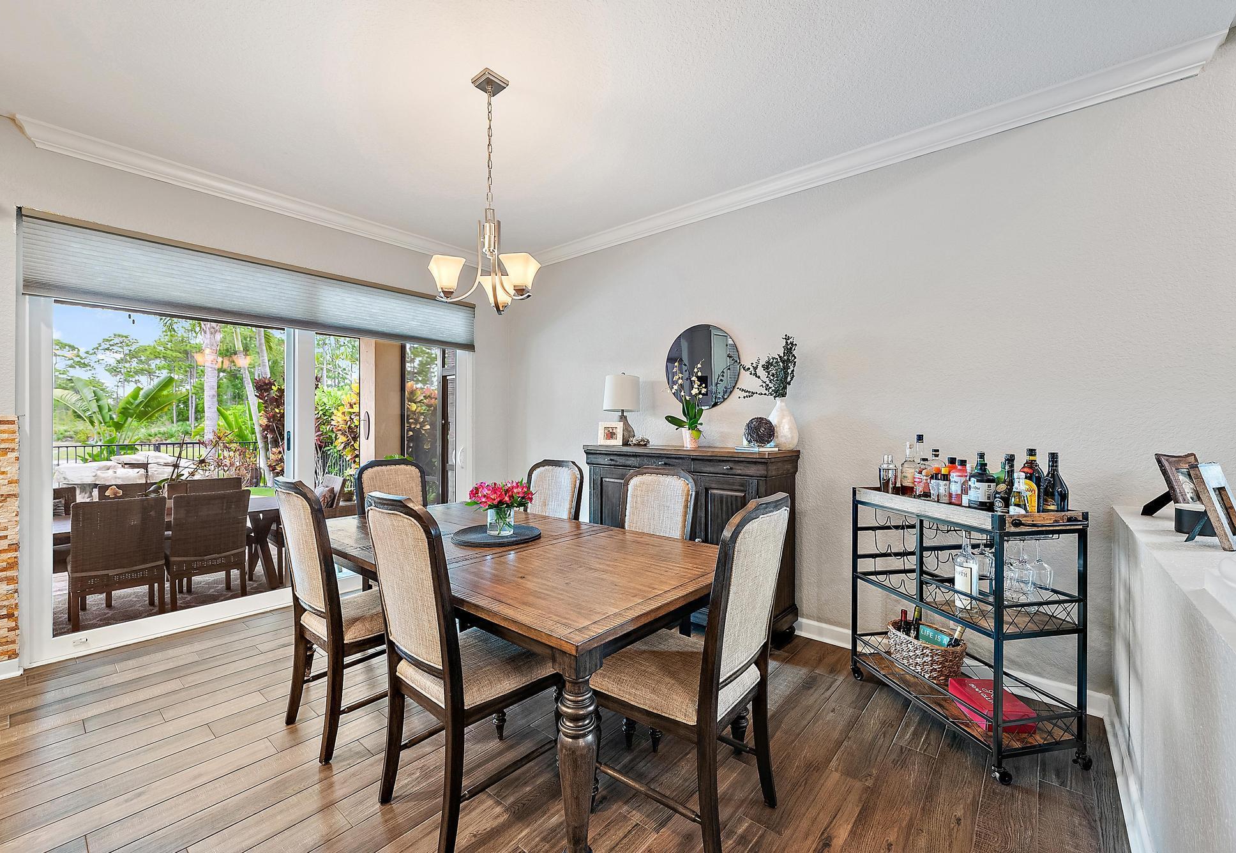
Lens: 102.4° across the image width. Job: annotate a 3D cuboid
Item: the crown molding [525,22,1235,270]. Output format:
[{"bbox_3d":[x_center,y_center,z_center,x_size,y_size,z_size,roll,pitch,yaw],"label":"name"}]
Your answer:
[{"bbox_3d":[0.651,-1.532,3.463,4.609,0.106,0.072,1,1,40],"label":"crown molding"}]

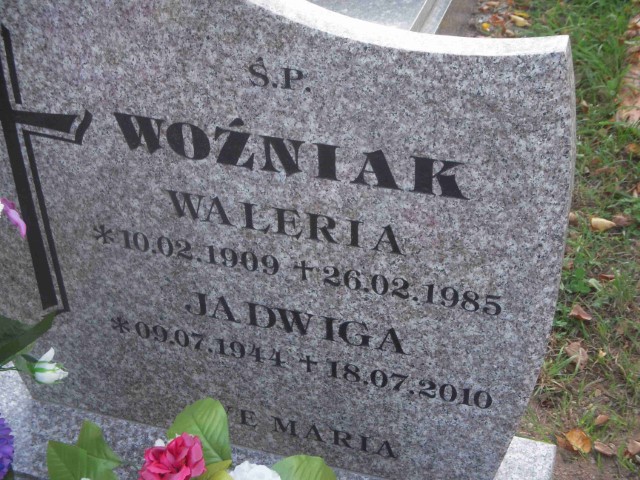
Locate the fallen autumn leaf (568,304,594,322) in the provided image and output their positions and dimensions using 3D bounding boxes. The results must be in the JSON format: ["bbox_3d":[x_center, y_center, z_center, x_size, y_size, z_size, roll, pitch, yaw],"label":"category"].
[{"bbox_3d":[0.557,0.157,2.252,0.056,0.020,0.036,15,42,21],"label":"fallen autumn leaf"}]

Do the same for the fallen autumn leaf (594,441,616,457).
[{"bbox_3d":[0.531,0.389,1.962,0.027,0.017,0.050,-27,44,-27],"label":"fallen autumn leaf"}]

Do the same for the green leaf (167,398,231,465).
[{"bbox_3d":[-0.161,0.254,1.400,0.078,0.030,0.092,-25,68,-18],"label":"green leaf"}]

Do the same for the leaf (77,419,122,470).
[{"bbox_3d":[-0.297,0.277,1.420,0.056,0.028,0.078,-18,65,-2],"label":"leaf"}]

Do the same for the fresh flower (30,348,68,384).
[{"bbox_3d":[-0.372,0.174,1.450,0.050,0.040,0.040,12,66,12],"label":"fresh flower"}]

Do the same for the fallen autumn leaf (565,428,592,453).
[{"bbox_3d":[0.486,0.377,1.980,0.045,0.023,0.062,-29,45,-29],"label":"fallen autumn leaf"}]

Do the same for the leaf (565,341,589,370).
[{"bbox_3d":[0.524,0.236,2.154,0.048,0.020,0.072,-15,40,-15],"label":"leaf"}]

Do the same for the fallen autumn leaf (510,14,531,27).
[{"bbox_3d":[0.630,-0.689,3.310,0.072,0.022,0.036,22,45,28],"label":"fallen autumn leaf"}]

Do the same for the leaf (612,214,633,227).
[{"bbox_3d":[0.717,-0.046,2.498,0.048,0.018,0.032,6,39,11],"label":"leaf"}]

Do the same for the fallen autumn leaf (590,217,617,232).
[{"bbox_3d":[0.669,-0.037,2.488,0.064,0.022,0.038,11,40,16],"label":"fallen autumn leaf"}]

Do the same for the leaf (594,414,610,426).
[{"bbox_3d":[0.540,0.345,2.016,0.034,0.014,0.024,-21,42,-21],"label":"leaf"}]

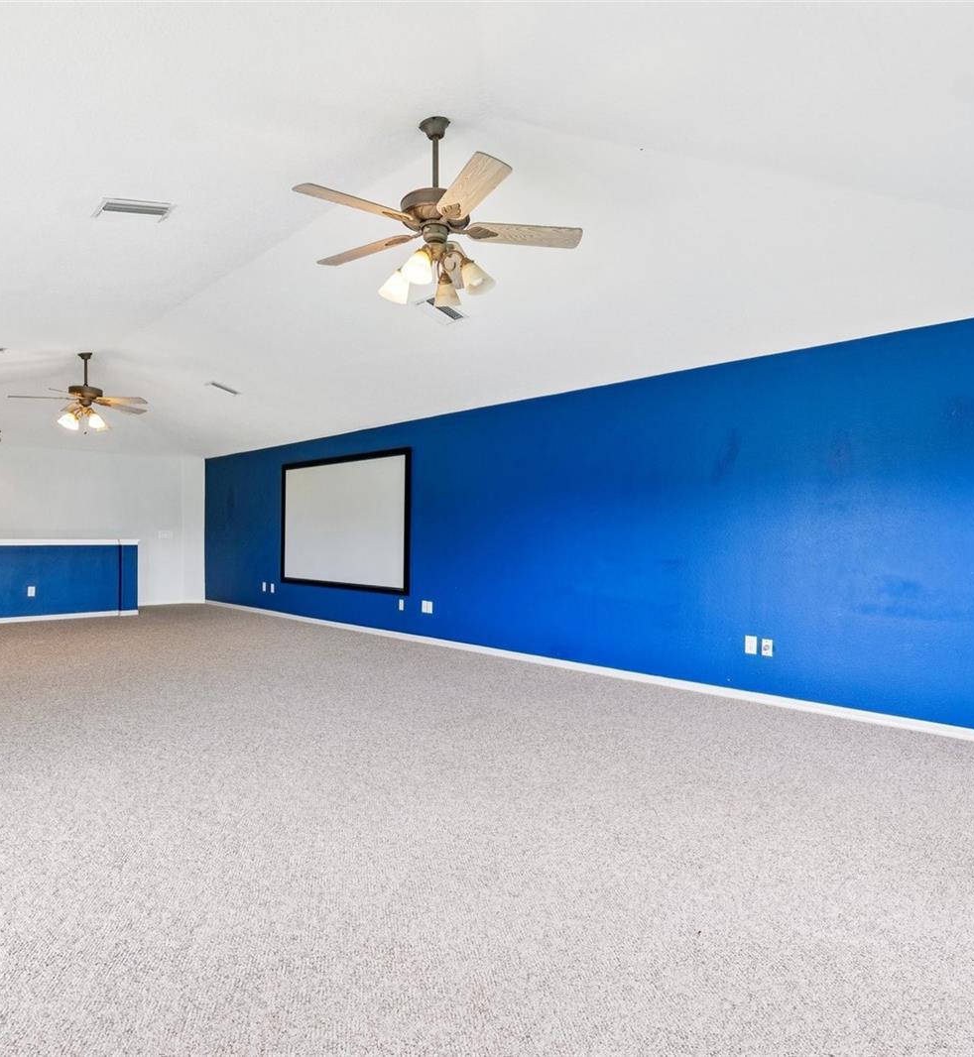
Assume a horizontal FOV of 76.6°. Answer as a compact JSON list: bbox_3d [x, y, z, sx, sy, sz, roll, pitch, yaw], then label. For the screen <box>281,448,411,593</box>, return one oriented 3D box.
[{"bbox_3d":[-1.861,-0.075,7.715,2.720,1.620,0.050,0,-1,42],"label":"screen"}]

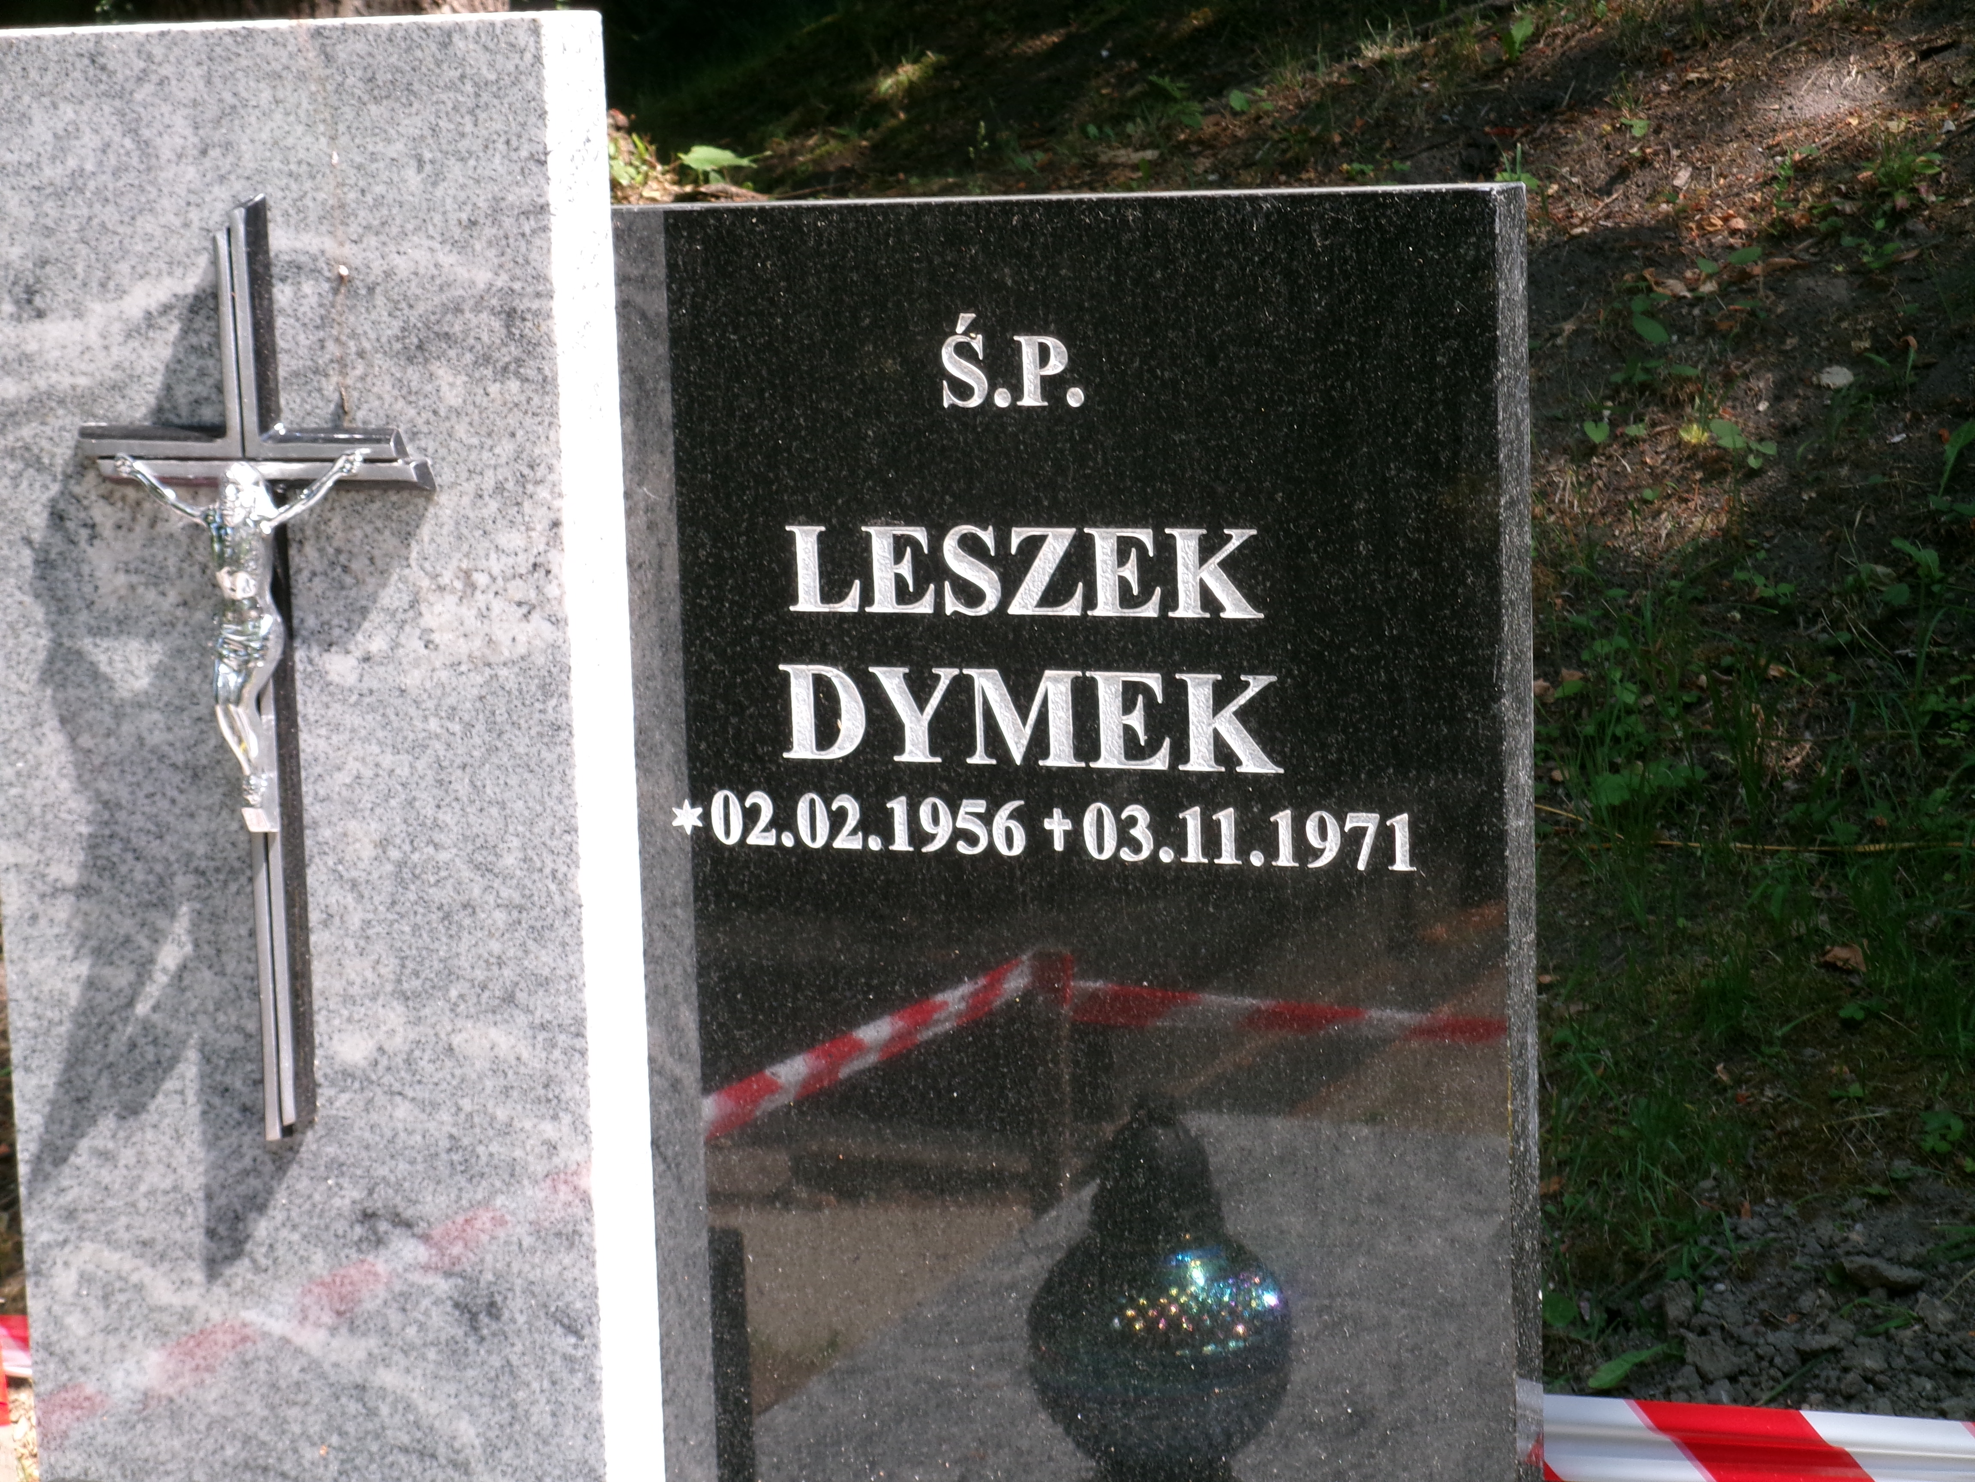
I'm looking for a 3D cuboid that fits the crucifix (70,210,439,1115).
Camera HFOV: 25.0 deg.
[{"bbox_3d":[-0.367,-0.031,2.208,0.197,0.474,0.052,2,9,25],"label":"crucifix"}]

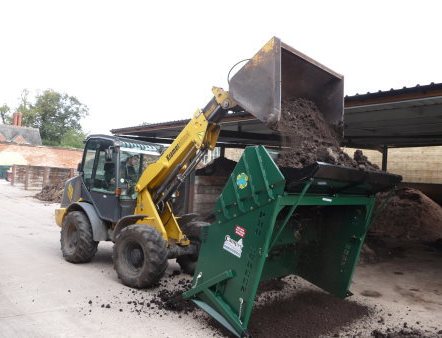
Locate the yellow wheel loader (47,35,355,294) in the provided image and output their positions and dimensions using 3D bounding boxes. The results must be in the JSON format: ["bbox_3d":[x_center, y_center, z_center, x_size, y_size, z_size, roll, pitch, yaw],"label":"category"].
[{"bbox_3d":[-0.930,0.250,6.700,5.700,3.500,1.850,2,-2,42],"label":"yellow wheel loader"}]

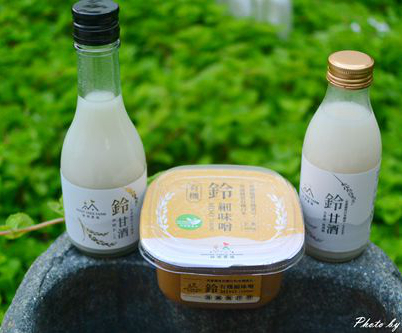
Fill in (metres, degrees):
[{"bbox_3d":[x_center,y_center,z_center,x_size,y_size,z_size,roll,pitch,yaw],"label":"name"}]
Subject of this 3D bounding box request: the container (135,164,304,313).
[{"bbox_3d":[0.015,0.054,0.517,0.120,0.054,0.124,1,33,0],"label":"container"}]

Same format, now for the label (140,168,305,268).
[{"bbox_3d":[0.016,0.033,0.503,0.119,0.006,0.121,1,33,0],"label":"label"}]

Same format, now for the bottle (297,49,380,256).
[{"bbox_3d":[0.103,-0.006,0.504,0.057,0.157,0.057,16,36,25],"label":"bottle"}]

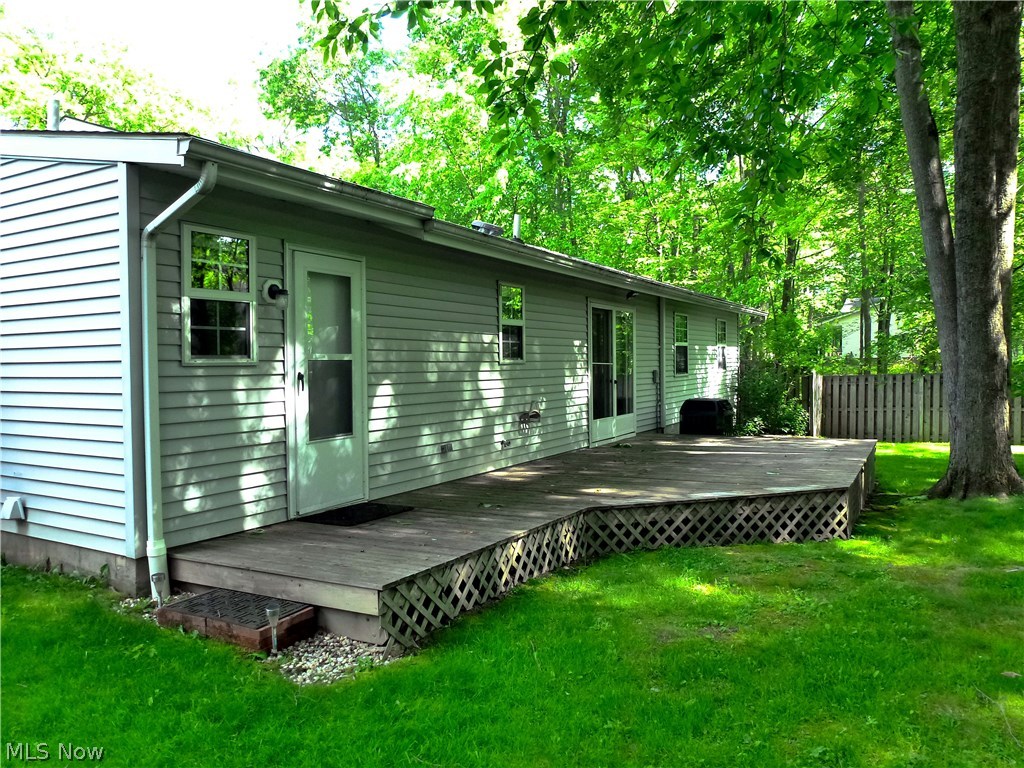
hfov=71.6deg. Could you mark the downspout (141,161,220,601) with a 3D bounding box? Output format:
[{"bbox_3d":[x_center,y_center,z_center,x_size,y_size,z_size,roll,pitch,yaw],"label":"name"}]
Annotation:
[{"bbox_3d":[-1.943,0.036,4.235,0.710,2.650,0.110,0,2,30],"label":"downspout"}]

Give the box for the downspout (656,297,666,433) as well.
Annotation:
[{"bbox_3d":[2.691,-0.356,12.714,0.090,2.460,0.090,0,2,30],"label":"downspout"}]

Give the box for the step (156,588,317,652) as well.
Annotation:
[{"bbox_3d":[-1.607,1.378,4.187,0.820,0.130,0.420,0,2,30],"label":"step"}]

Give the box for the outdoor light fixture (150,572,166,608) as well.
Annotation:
[{"bbox_3d":[-2.135,1.256,4.314,0.075,0.230,0.075,0,2,30],"label":"outdoor light fixture"}]

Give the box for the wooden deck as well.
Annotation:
[{"bbox_3d":[1.658,1.196,7.571,3.550,0.500,9.100,0,2,30],"label":"wooden deck"}]

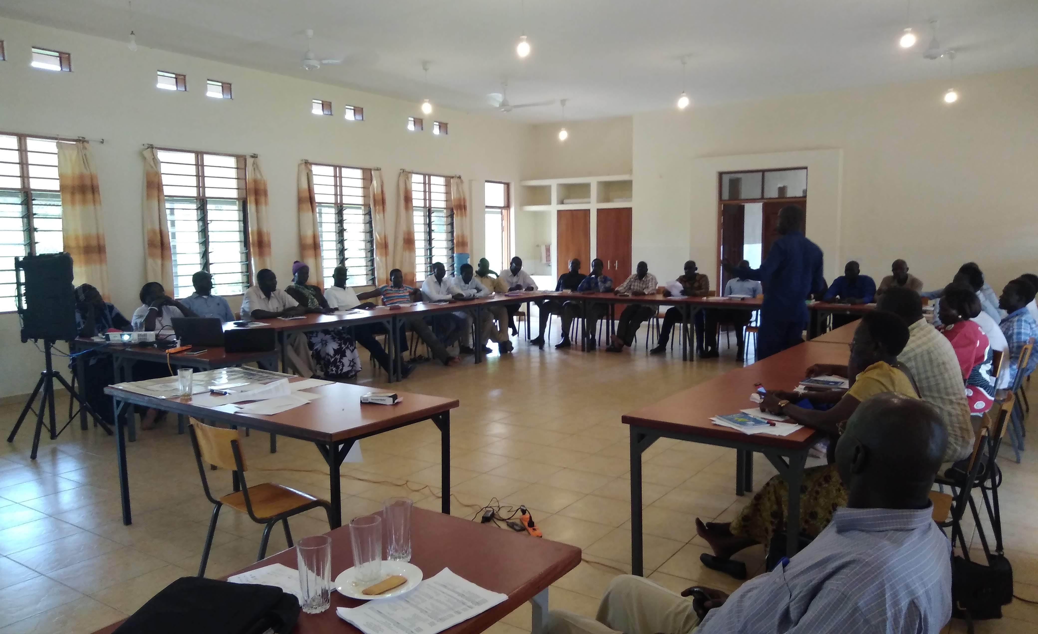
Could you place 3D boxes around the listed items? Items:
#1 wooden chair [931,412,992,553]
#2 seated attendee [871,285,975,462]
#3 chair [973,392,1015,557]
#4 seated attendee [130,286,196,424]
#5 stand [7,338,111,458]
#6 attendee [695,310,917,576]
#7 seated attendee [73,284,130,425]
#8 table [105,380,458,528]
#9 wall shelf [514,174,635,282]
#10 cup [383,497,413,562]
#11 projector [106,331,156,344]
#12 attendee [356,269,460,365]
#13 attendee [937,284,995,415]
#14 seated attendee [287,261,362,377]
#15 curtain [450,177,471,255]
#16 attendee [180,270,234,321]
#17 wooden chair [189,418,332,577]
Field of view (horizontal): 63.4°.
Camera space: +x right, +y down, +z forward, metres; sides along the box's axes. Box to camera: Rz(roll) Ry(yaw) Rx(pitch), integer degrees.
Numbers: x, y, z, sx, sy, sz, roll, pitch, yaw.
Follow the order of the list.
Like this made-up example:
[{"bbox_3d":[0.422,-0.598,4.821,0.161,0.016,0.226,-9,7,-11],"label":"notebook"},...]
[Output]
[{"bbox_3d":[1.638,0.794,3.494,0.530,0.800,0.430,3,6,34],"label":"wooden chair"},{"bbox_3d":[1.786,0.495,4.186,0.600,1.280,0.820,-4,6,-32],"label":"seated attendee"},{"bbox_3d":[1.948,0.756,3.887,0.530,0.800,0.430,3,6,34],"label":"chair"},{"bbox_3d":[-3.144,0.283,7.400,0.540,1.170,0.800,-1,5,-6],"label":"seated attendee"},{"bbox_3d":[-3.529,0.555,6.268,0.730,0.841,0.743,-2,5,-13],"label":"stand"},{"bbox_3d":[1.314,0.565,3.713,0.970,1.220,0.500,3,6,32],"label":"attendee"},{"bbox_3d":[-3.477,0.296,7.125,0.760,1.170,0.600,4,7,38],"label":"seated attendee"},{"bbox_3d":[-1.261,0.751,4.314,1.840,0.740,0.810,3,6,36],"label":"table"},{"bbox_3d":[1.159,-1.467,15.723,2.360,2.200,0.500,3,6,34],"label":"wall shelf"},{"bbox_3d":[-0.278,0.489,1.940,0.069,0.135,0.069,-2,5,-11],"label":"cup"},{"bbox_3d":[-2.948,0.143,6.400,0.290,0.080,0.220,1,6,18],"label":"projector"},{"bbox_3d":[-1.247,-0.015,10.216,1.100,1.190,0.950,2,6,27],"label":"attendee"},{"bbox_3d":[2.397,0.412,4.911,0.700,1.220,0.500,3,6,36],"label":"attendee"},{"bbox_3d":[-2.244,0.024,9.363,0.850,1.300,0.620,2,6,27],"label":"seated attendee"},{"bbox_3d":[-0.969,-1.459,14.289,0.140,1.880,0.520,3,6,33],"label":"curtain"},{"bbox_3d":[-3.003,0.167,8.267,0.800,1.240,0.580,4,7,42],"label":"attendee"},{"bbox_3d":[-1.082,0.814,3.554,0.410,0.820,0.520,3,7,33],"label":"wooden chair"}]

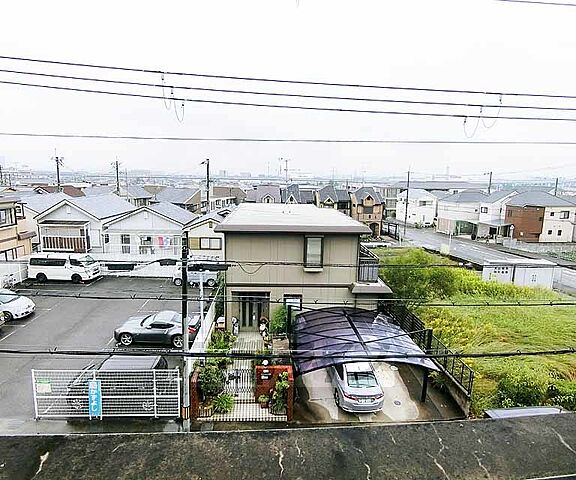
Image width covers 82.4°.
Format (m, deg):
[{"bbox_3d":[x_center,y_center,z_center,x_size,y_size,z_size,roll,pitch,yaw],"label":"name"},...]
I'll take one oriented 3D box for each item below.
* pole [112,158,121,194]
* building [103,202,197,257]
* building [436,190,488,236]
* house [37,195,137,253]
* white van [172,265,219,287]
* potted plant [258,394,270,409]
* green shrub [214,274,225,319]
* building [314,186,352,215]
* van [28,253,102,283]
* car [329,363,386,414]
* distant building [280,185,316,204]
[{"bbox_3d":[-29.993,-8.164,58.037,1.300,11.700,0.600,1,10,-4],"label":"pole"},{"bbox_3d":[-12.600,-0.085,31.636,7.200,6.400,6.200,0,10,-2],"label":"building"},{"bbox_3d":[31.146,-4.409,55.690,6.600,7.300,8.500,-4,11,-27],"label":"building"},{"bbox_3d":[-19.291,-0.799,33.352,6.300,7.000,8.200,0,10,-2],"label":"house"},{"bbox_3d":[-7.192,2.505,25.730,3.400,1.800,1.480,1,10,-4],"label":"white van"},{"bbox_3d":[-0.890,6.038,12.350,0.400,0.430,0.400,1,10,-4],"label":"potted plant"},{"bbox_3d":[-4.082,3.623,20.017,0.900,2.400,1.200,1,10,-4],"label":"green shrub"},{"bbox_3d":[6.915,-4.629,52.611,5.000,7.800,6.200,0,10,-2],"label":"building"},{"bbox_3d":[-17.280,2.035,25.988,4.720,1.980,1.720,1,10,1],"label":"van"},{"bbox_3d":[2.793,5.524,14.325,1.720,1.460,4.500,0,10,-3],"label":"car"},{"bbox_3d":[1.567,-4.776,53.005,5.200,7.900,6.200,0,10,-2],"label":"distant building"}]

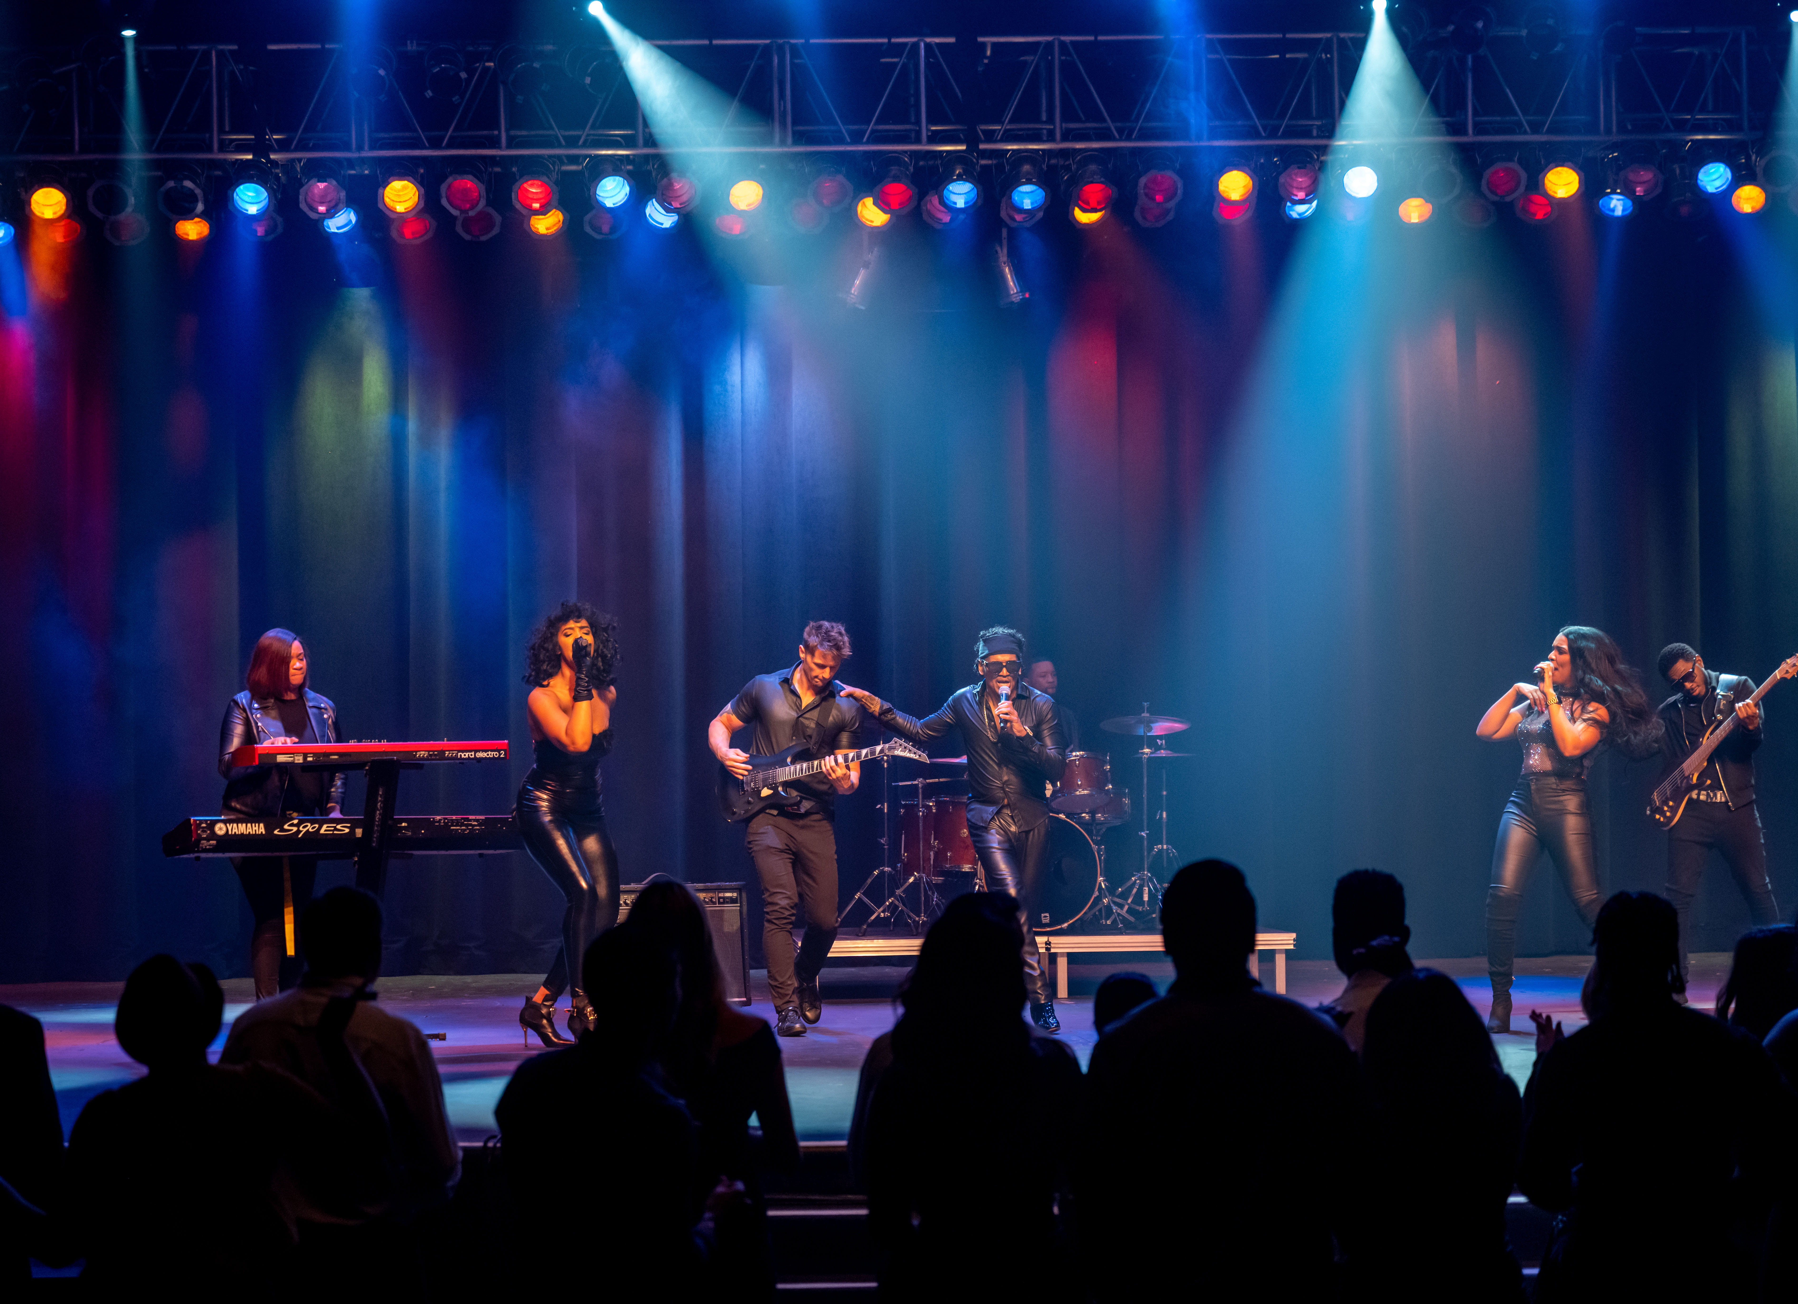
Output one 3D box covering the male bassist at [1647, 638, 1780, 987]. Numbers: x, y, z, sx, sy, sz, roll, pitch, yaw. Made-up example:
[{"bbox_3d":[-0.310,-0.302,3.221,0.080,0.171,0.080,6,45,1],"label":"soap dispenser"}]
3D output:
[{"bbox_3d":[3.837,0.807,18.000,0.660,1.710,0.480,-1,-2,10],"label":"male bassist"}]

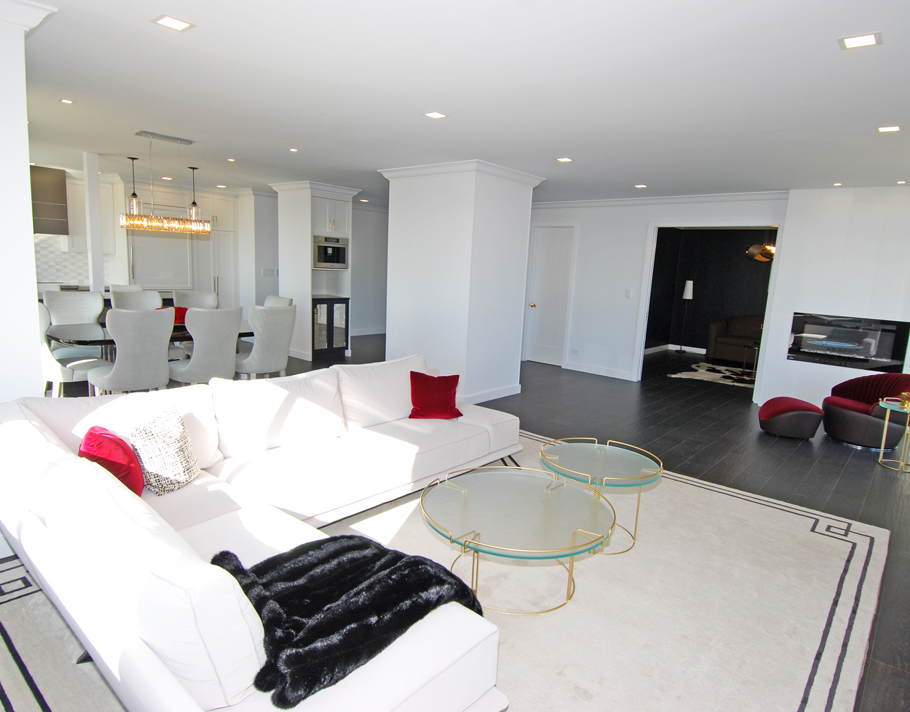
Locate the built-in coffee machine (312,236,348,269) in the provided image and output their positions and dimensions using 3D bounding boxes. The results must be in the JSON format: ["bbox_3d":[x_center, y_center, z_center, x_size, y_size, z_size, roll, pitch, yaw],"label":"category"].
[{"bbox_3d":[-1.911,-1.505,7.784,0.400,0.453,0.600,10,12,39],"label":"built-in coffee machine"}]

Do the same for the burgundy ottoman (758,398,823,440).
[{"bbox_3d":[3.233,0.567,5.115,0.500,0.370,0.430,11,13,39],"label":"burgundy ottoman"}]

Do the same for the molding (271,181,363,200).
[{"bbox_3d":[-1.961,-2.336,7.586,0.870,0.120,0.930,11,13,39],"label":"molding"}]

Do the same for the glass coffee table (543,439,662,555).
[{"bbox_3d":[0.809,0.797,3.044,0.670,0.465,0.670,3,10,0],"label":"glass coffee table"}]

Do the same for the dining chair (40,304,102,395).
[{"bbox_3d":[-3.252,0.051,4.569,0.610,1.010,0.520,-6,13,-42],"label":"dining chair"}]

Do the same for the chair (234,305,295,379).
[{"bbox_3d":[-1.930,-0.001,5.194,0.520,1.010,0.610,-6,13,-42],"label":"chair"}]

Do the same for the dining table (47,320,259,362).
[{"bbox_3d":[-2.839,0.089,5.388,1.250,0.750,2.080,11,13,41],"label":"dining table"}]

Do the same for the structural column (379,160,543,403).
[{"bbox_3d":[0.000,-0.858,6.407,1.480,2.520,1.110,11,13,41],"label":"structural column"}]

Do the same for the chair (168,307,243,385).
[{"bbox_3d":[-2.206,0.077,4.805,0.680,1.030,0.560,11,13,41],"label":"chair"}]

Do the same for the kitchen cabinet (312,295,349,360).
[{"bbox_3d":[-2.020,-0.436,7.978,0.600,0.900,0.650,11,13,39],"label":"kitchen cabinet"}]

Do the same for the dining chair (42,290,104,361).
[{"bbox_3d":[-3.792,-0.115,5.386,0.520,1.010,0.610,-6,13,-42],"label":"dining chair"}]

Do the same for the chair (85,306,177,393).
[{"bbox_3d":[-2.627,0.122,4.434,0.680,1.030,0.560,11,13,41],"label":"chair"}]

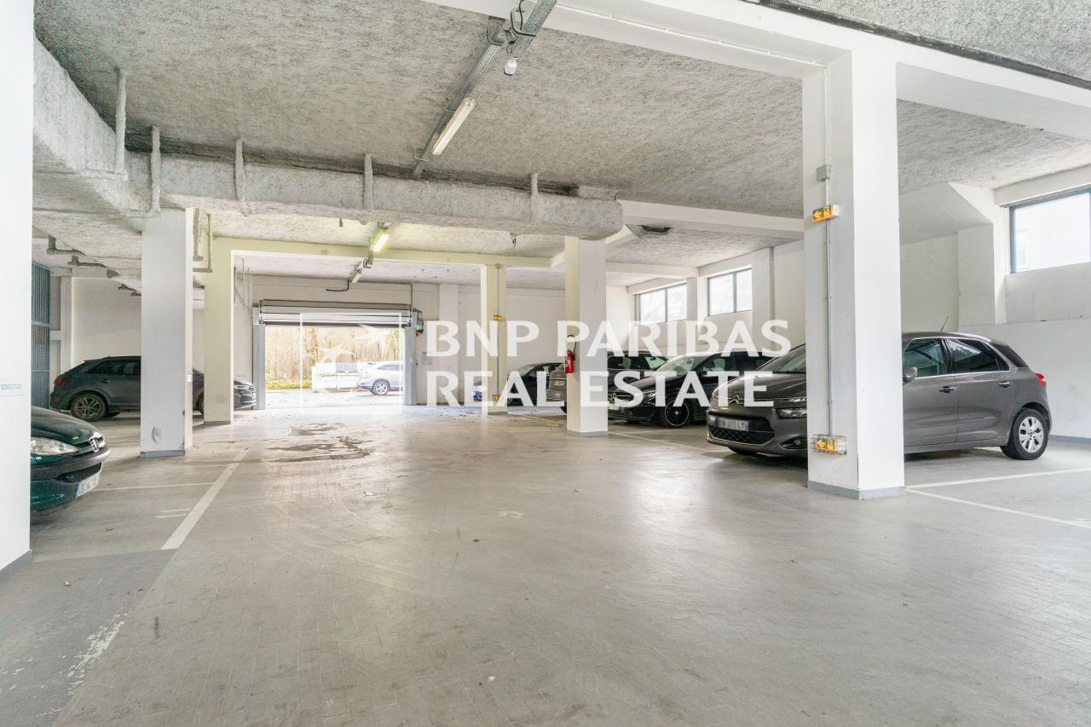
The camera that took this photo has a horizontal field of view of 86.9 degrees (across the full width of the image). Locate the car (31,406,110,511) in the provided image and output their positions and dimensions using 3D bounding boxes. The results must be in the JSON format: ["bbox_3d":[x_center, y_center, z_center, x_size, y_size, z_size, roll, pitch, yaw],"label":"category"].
[{"bbox_3d":[-5.405,0.552,3.885,3.835,1.430,1.680,0,-1,-22],"label":"car"}]

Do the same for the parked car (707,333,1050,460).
[{"bbox_3d":[4.224,0.392,7.334,4.430,1.590,1.840,0,-1,-19],"label":"parked car"}]

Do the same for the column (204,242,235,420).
[{"bbox_3d":[-7.321,-0.632,12.927,0.490,3.950,0.460,0,-1,-20],"label":"column"}]

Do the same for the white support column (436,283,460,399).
[{"bbox_3d":[-3.473,-0.648,20.573,0.680,4.200,0.350,0,-1,-20],"label":"white support column"}]

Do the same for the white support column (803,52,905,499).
[{"bbox_3d":[2.956,-0.796,5.548,0.581,4.036,0.581,0,-1,-22],"label":"white support column"}]

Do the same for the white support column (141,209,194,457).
[{"bbox_3d":[-5.283,-0.468,8.069,0.510,3.480,0.480,0,-1,-20],"label":"white support column"}]

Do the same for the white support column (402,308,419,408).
[{"bbox_3d":[-4.520,-0.169,19.119,0.400,3.120,0.330,0,-1,-20],"label":"white support column"}]

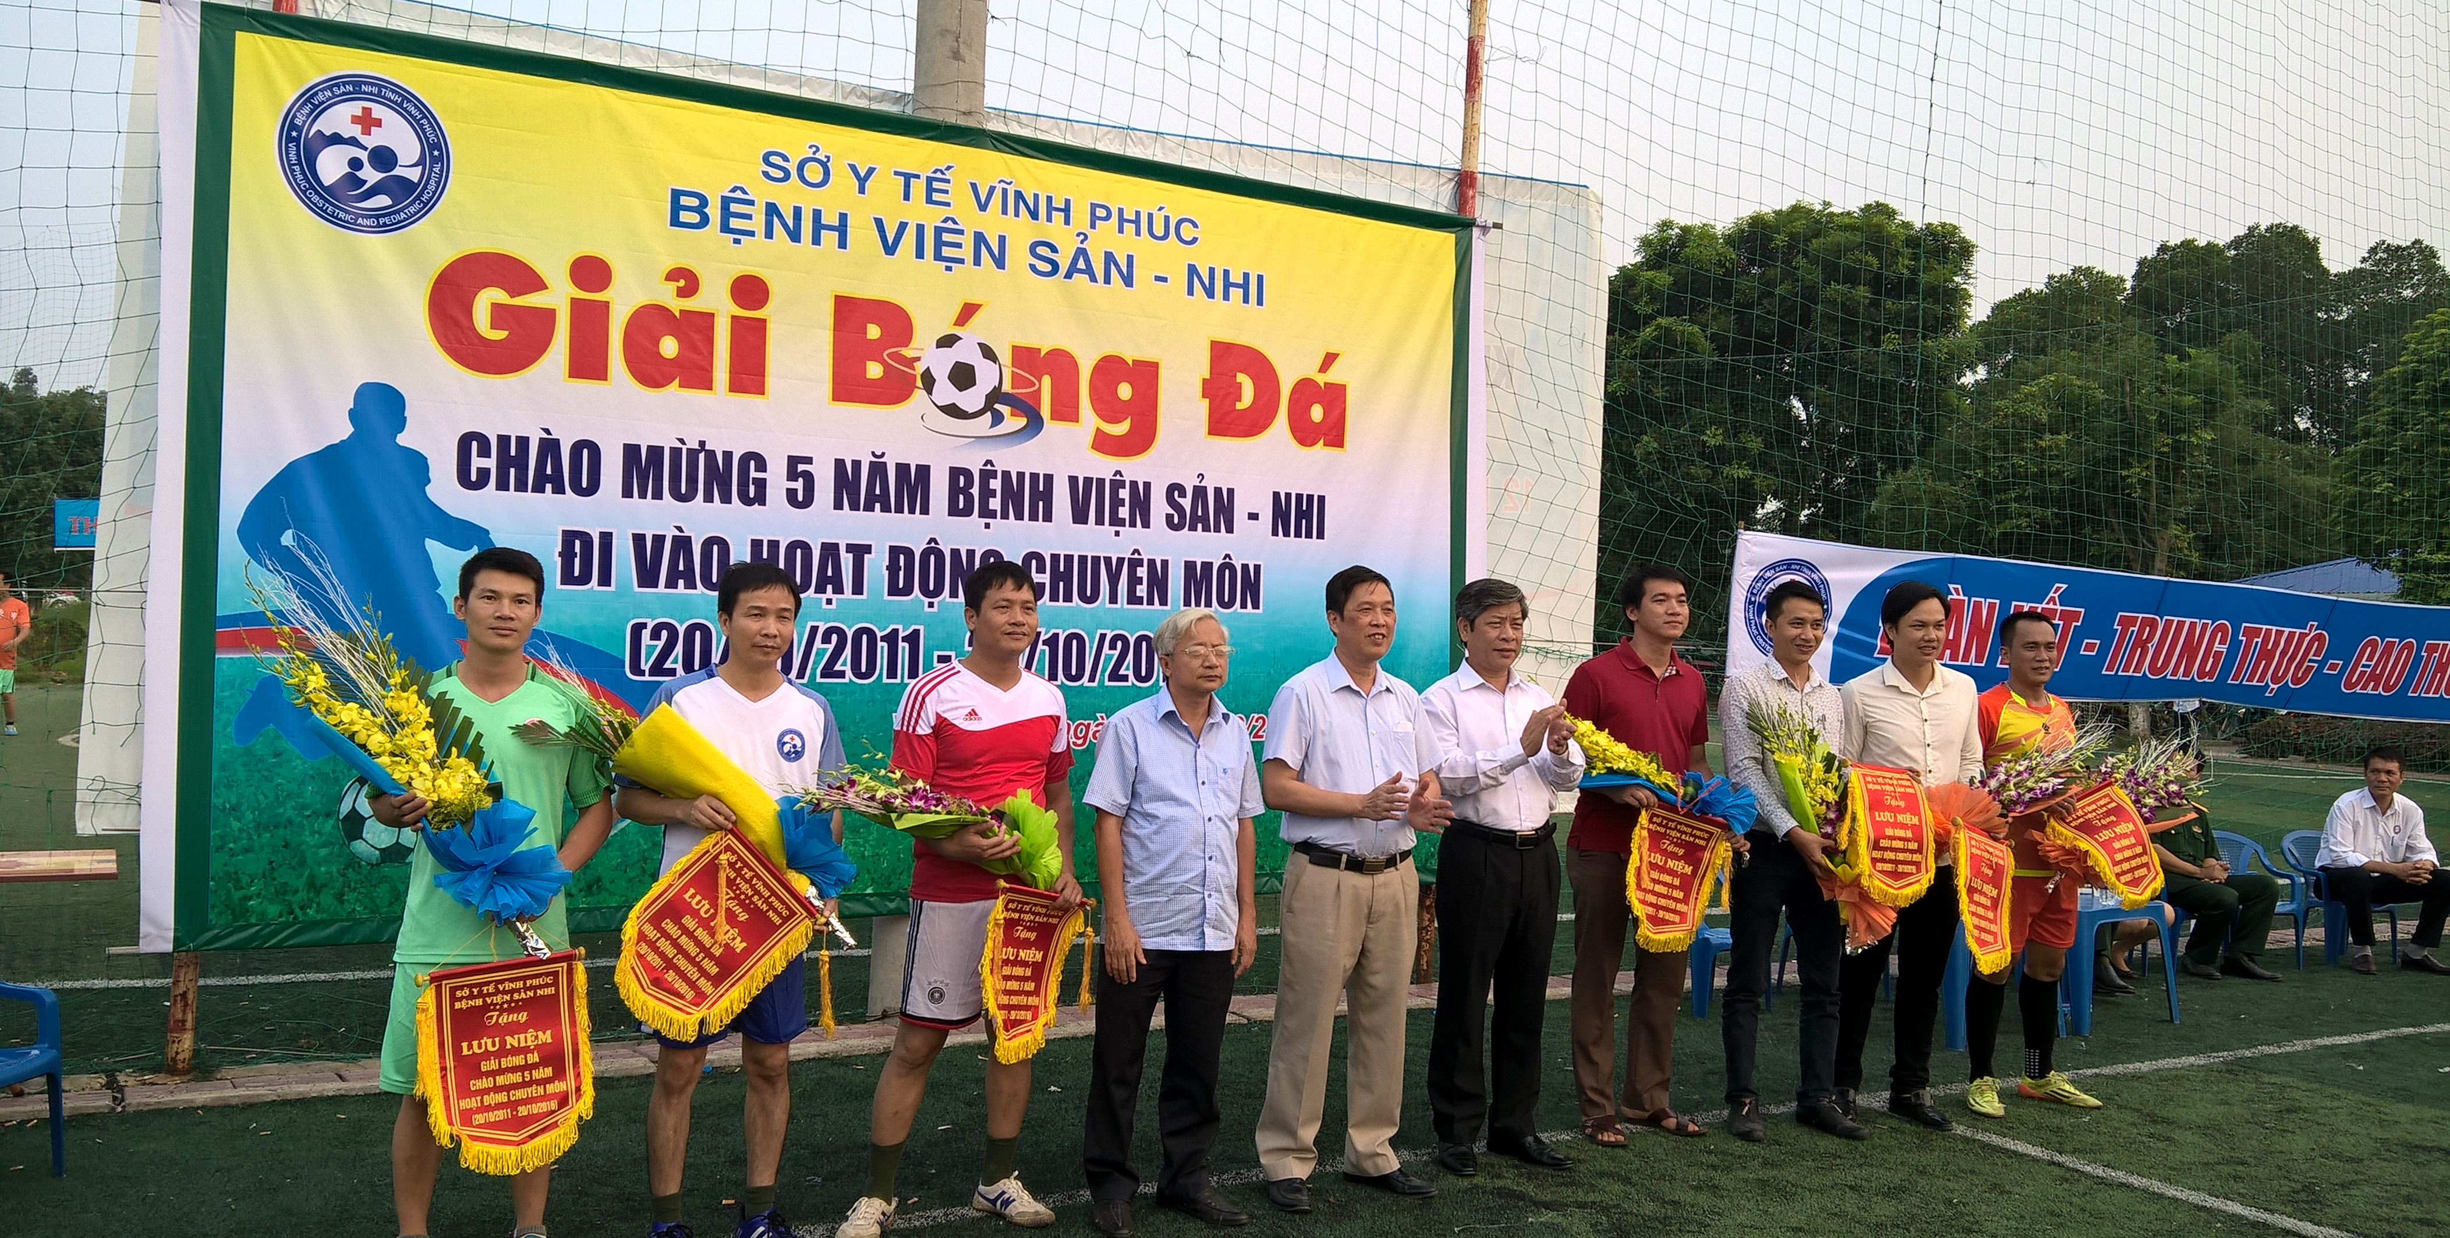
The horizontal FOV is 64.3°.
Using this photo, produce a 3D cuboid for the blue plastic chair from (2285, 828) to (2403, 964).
[{"bbox_3d":[6.135,1.507,10.684,0.540,0.720,0.520,3,-1,-18],"label":"blue plastic chair"}]

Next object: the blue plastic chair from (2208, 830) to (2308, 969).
[{"bbox_3d":[5.030,1.400,9.840,0.520,0.690,0.510,2,0,-19],"label":"blue plastic chair"}]

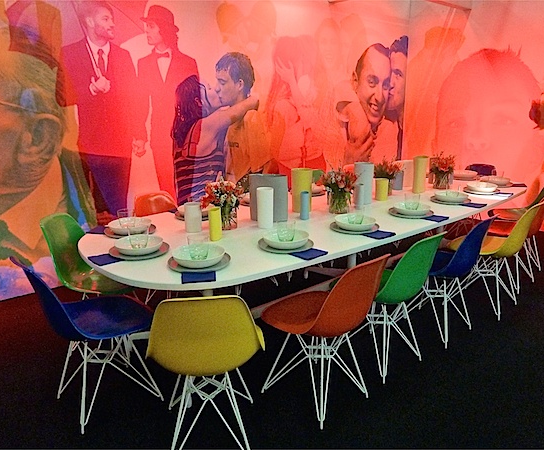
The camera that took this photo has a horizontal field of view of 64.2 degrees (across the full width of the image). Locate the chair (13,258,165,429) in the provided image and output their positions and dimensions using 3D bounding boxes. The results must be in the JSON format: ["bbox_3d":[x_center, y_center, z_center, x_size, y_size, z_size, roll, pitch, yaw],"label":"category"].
[{"bbox_3d":[-0.862,0.504,2.113,0.549,0.812,0.467,-14,20,-40],"label":"chair"}]

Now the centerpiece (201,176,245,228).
[{"bbox_3d":[-0.281,-0.125,2.536,0.247,0.295,0.235,-1,15,0],"label":"centerpiece"}]

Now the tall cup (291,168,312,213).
[{"bbox_3d":[0.211,-0.245,3.052,0.145,0.288,0.145,-1,15,0],"label":"tall cup"}]

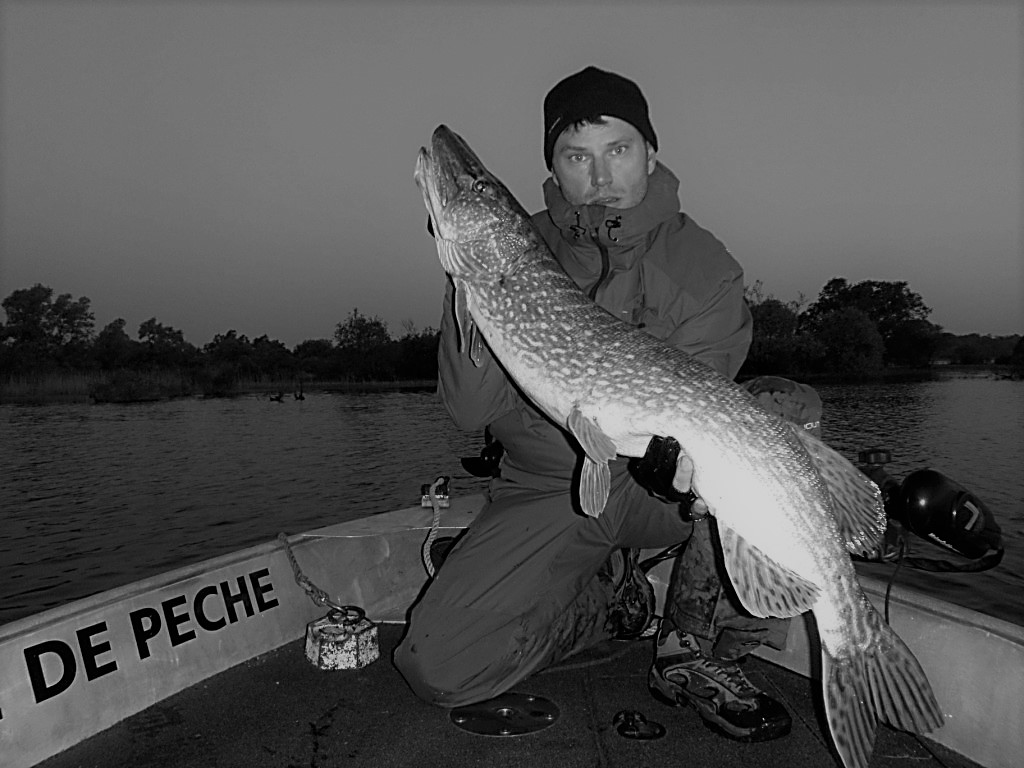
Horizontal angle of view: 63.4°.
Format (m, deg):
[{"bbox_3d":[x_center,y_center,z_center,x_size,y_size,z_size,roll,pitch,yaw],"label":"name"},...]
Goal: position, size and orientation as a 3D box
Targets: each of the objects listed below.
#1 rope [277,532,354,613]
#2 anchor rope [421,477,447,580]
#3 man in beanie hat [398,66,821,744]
[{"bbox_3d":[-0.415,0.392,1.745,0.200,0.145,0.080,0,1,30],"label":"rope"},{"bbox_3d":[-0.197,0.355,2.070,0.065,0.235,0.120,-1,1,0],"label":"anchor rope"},{"bbox_3d":[0.155,0.020,1.440,0.700,1.080,0.740,-1,1,6],"label":"man in beanie hat"}]

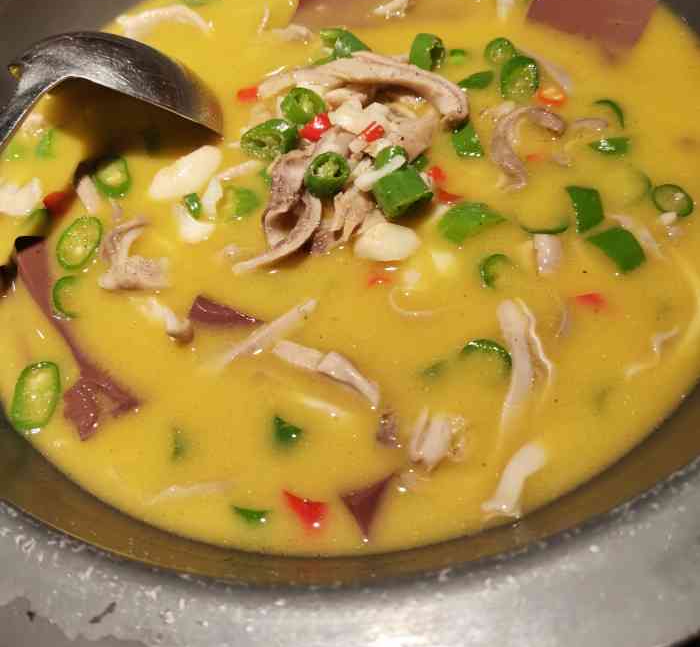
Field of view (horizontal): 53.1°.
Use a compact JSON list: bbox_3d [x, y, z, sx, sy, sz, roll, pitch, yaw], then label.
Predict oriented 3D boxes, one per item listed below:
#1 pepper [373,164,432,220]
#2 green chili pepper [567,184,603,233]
[{"bbox_3d":[0.019,-0.048,0.259,0.018,0.016,0.013,-30,77,-7],"label":"pepper"},{"bbox_3d":[0.087,-0.042,0.258,0.011,0.010,0.015,-13,61,2],"label":"green chili pepper"}]

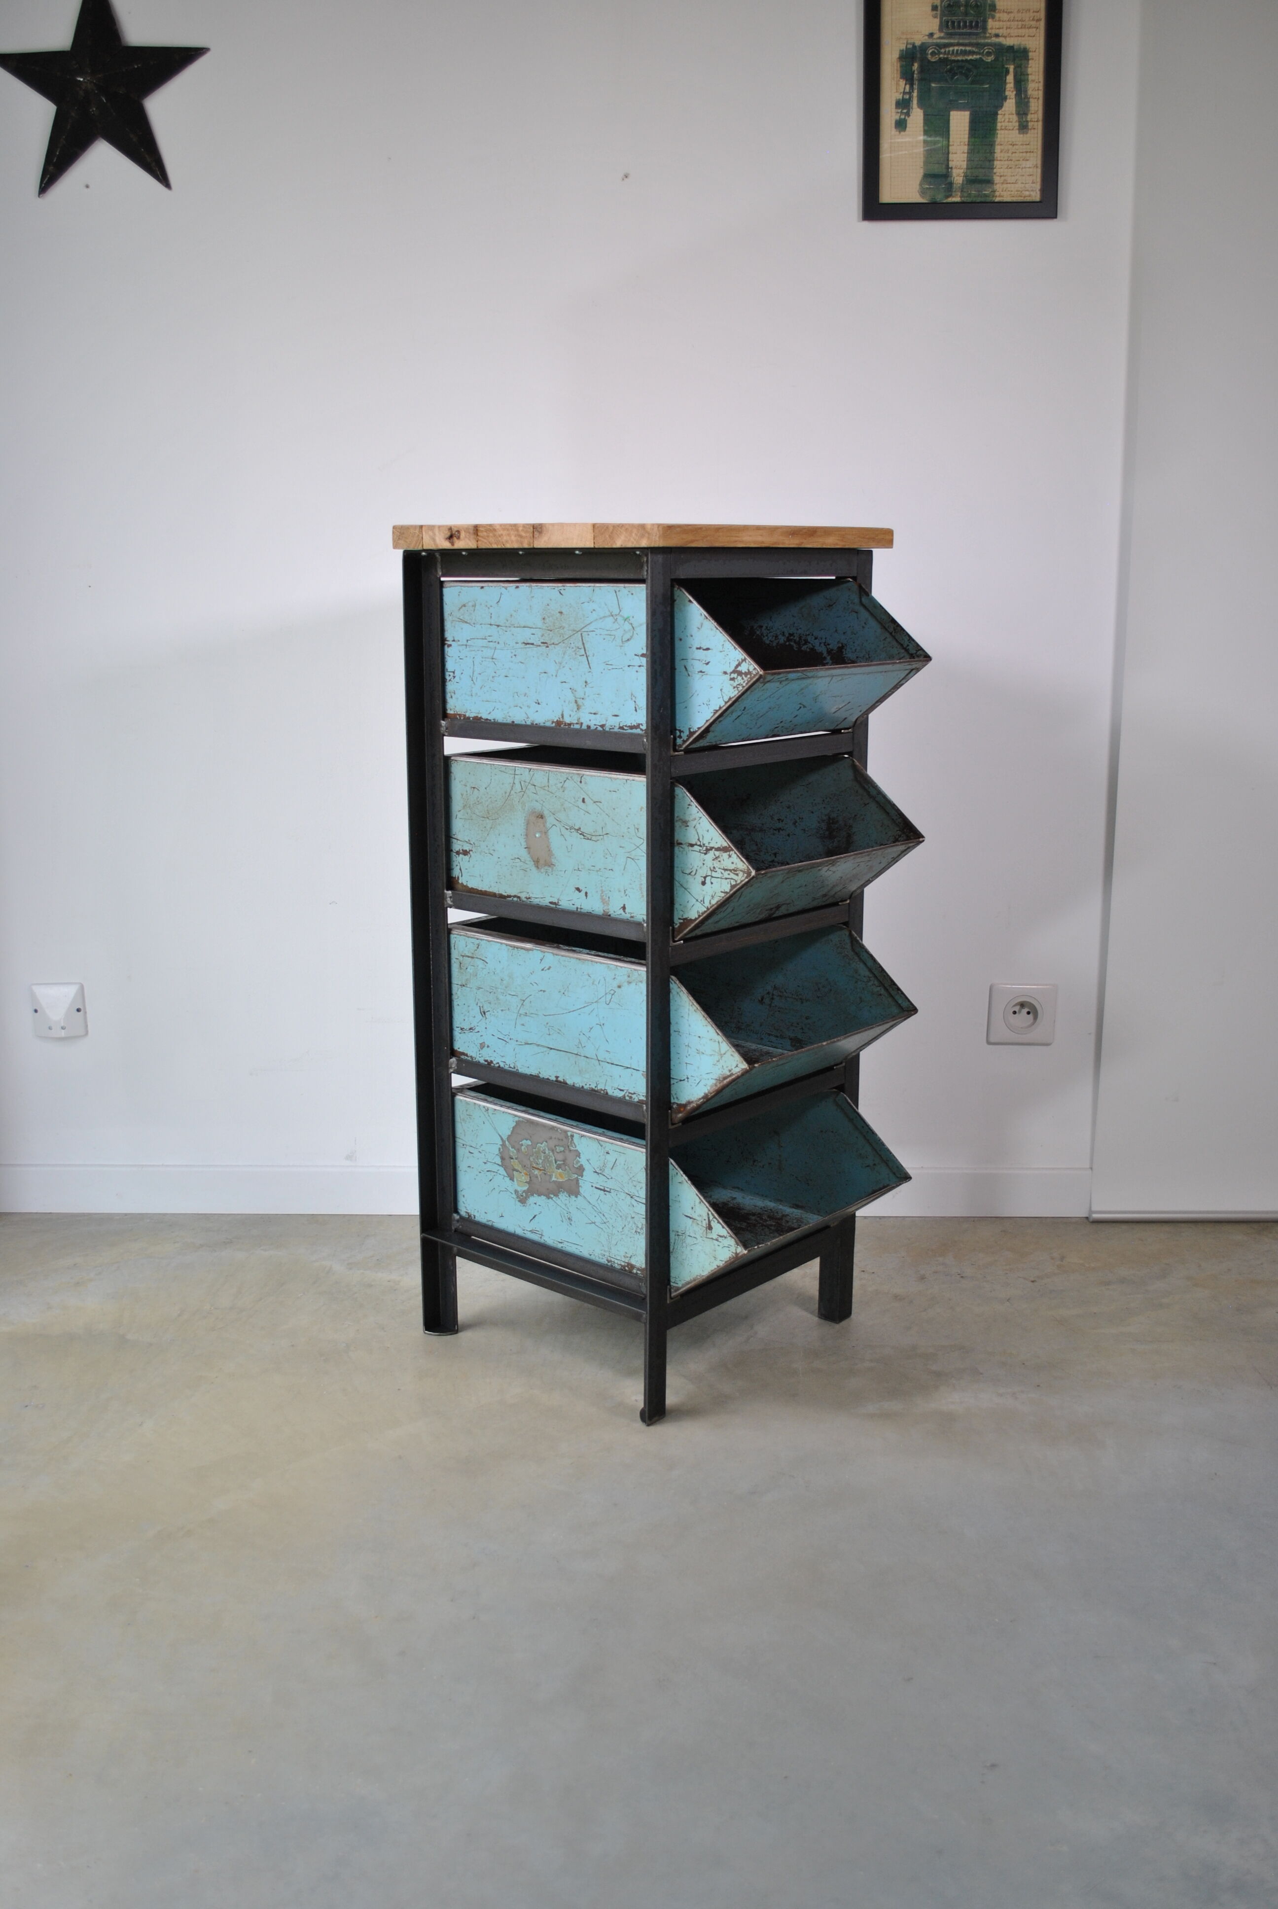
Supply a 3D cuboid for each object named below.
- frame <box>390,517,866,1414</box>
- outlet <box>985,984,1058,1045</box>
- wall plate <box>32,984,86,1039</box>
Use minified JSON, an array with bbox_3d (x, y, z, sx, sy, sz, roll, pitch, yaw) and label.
[{"bbox_3d":[0.003,0.003,2.013,0.352,0.908,0.377,11,16,40],"label":"frame"},{"bbox_3d":[0.524,0.083,2.394,0.088,0.084,0.011,0,12,1],"label":"outlet"},{"bbox_3d":[-0.798,0.079,2.405,0.075,0.075,0.020,0,12,1],"label":"wall plate"}]

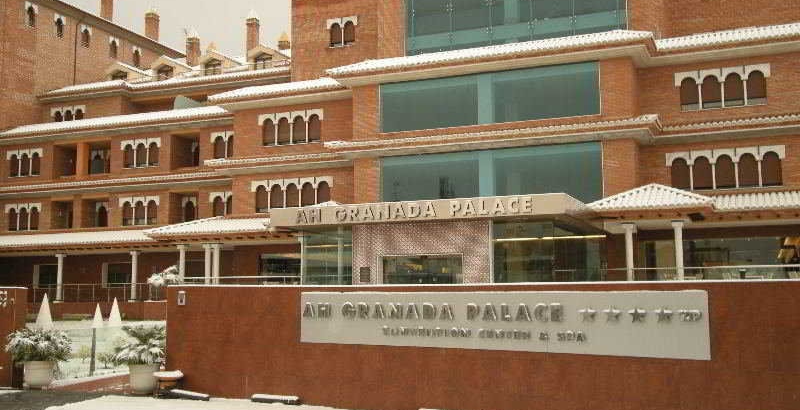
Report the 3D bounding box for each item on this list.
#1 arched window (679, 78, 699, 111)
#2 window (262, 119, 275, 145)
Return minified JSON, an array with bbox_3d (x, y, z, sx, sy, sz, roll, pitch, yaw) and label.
[{"bbox_3d":[11.318,-4.288,33.384,0.681,1.344,0.250,-3,-7,22],"label":"arched window"},{"bbox_3d":[-6.124,-3.397,40.311,0.675,1.308,0.250,-3,-7,22],"label":"window"}]

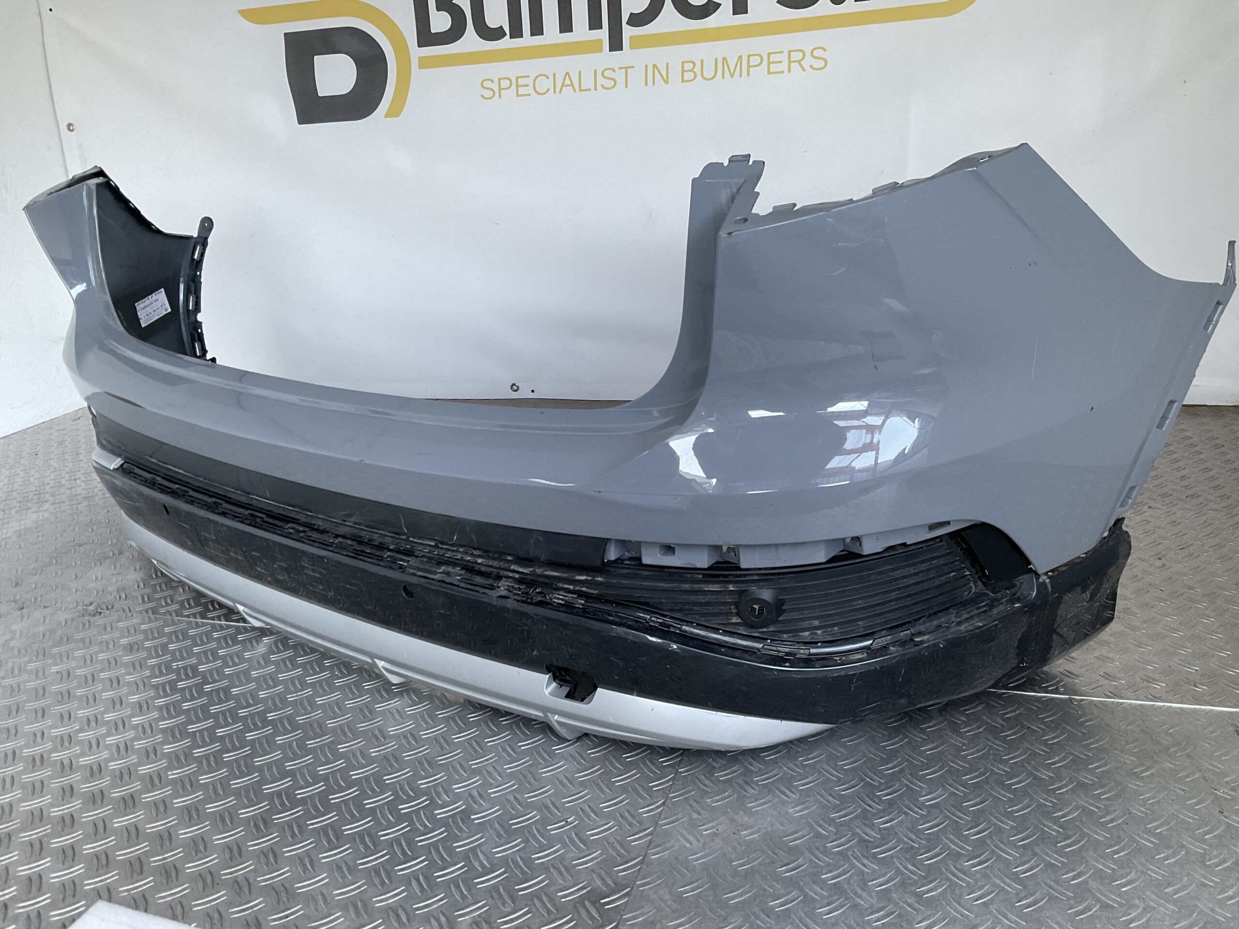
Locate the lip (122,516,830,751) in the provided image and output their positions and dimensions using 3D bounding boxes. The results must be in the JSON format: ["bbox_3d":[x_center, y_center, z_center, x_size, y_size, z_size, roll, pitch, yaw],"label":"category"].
[{"bbox_3d":[-0.355,0.179,1.355,1.364,0.083,0.148,11,25,36],"label":"lip"}]

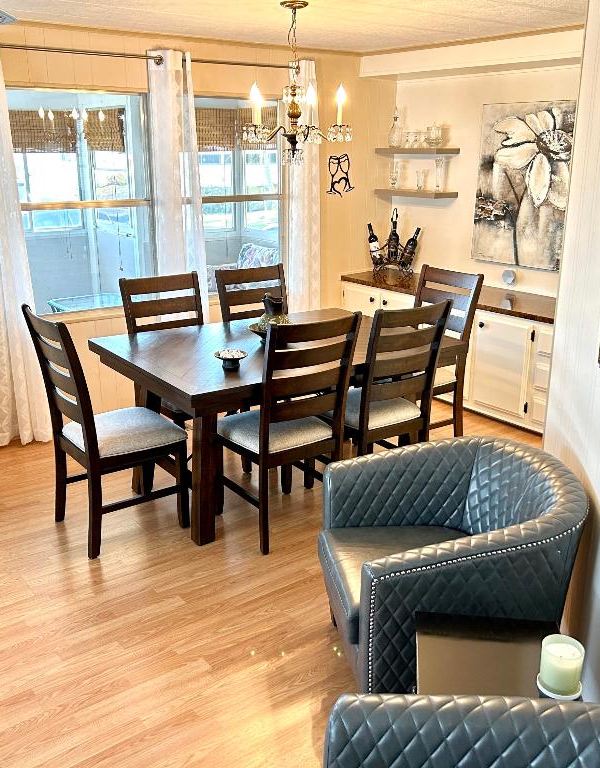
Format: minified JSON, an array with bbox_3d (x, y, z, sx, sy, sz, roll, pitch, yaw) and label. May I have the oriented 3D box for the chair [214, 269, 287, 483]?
[{"bbox_3d":[-0.130,-0.103,4.278,0.470,1.030,0.570,-13,21,-35],"label":"chair"}]

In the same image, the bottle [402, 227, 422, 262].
[{"bbox_3d":[0.811,-0.978,5.546,0.075,0.315,0.075,-13,45,-35],"label":"bottle"}]

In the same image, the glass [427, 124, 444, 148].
[{"bbox_3d":[0.949,-1.739,5.384,0.125,0.160,0.125,0,17,0],"label":"glass"}]

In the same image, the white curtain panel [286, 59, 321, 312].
[{"bbox_3d":[0.026,-1.088,5.439,0.310,2.240,0.100,-12,21,-35],"label":"white curtain panel"}]

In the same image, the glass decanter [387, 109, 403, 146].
[{"bbox_3d":[0.710,-1.887,5.666,0.105,0.280,0.105,-13,21,-35],"label":"glass decanter"}]

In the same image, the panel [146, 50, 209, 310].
[{"bbox_3d":[-0.746,-0.905,4.871,0.400,2.200,0.130,-13,21,-35],"label":"panel"}]

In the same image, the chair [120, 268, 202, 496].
[{"bbox_3d":[-0.573,-0.015,3.991,0.470,1.030,0.570,-13,21,-35],"label":"chair"}]

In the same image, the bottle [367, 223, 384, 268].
[{"bbox_3d":[0.567,-1.055,5.857,0.075,0.315,0.075,-13,0,0],"label":"bottle"}]

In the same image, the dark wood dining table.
[{"bbox_3d":[-0.103,0.155,3.914,1.530,0.758,1.073,-11,20,-33],"label":"dark wood dining table"}]

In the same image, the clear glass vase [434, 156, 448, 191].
[{"bbox_3d":[0.995,-1.476,5.396,0.075,0.217,0.075,-12,21,-35],"label":"clear glass vase"}]

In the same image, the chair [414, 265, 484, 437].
[{"bbox_3d":[0.654,-0.114,4.347,0.530,1.020,0.470,-12,20,-33],"label":"chair"}]

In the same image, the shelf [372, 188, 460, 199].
[{"bbox_3d":[0.844,-1.395,5.635,0.240,0.040,0.610,-13,21,-35],"label":"shelf"}]

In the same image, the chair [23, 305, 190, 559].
[{"bbox_3d":[-0.842,0.168,3.423,0.525,1.020,0.470,-12,21,-34],"label":"chair"}]

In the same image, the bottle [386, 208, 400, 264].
[{"bbox_3d":[0.691,-1.070,5.649,0.082,0.428,0.082,-12,21,-35],"label":"bottle"}]

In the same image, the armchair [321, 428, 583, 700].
[{"bbox_3d":[0.488,0.614,2.425,0.725,0.745,0.735,-3,17,-9],"label":"armchair"}]

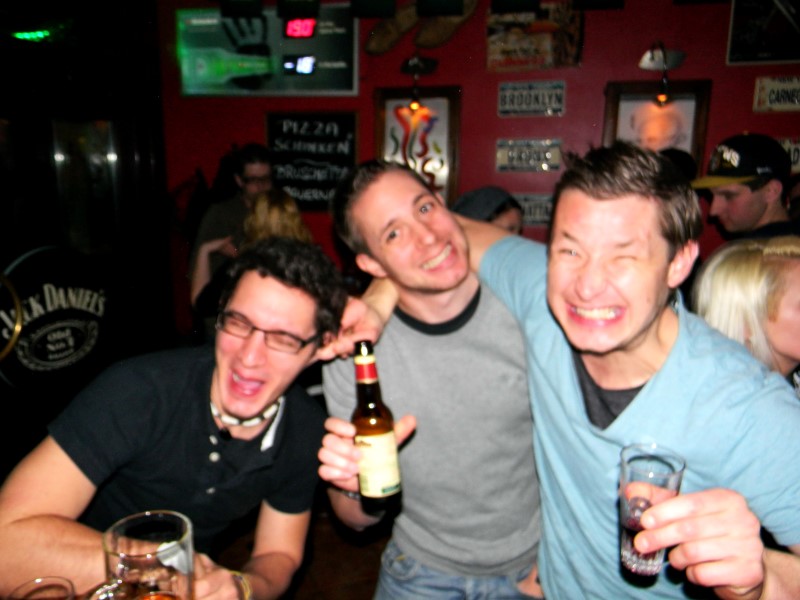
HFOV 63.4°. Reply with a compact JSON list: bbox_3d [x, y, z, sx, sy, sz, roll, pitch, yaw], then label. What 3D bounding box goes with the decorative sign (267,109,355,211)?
[{"bbox_3d":[-0.443,-0.694,3.279,0.488,0.492,0.030,3,9,13],"label":"decorative sign"}]

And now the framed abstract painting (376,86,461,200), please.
[{"bbox_3d":[0.082,-0.706,3.174,0.415,0.645,0.040,2,12,8],"label":"framed abstract painting"}]

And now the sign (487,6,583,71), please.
[{"bbox_3d":[0.614,-1.196,2.950,0.422,0.279,0.025,3,9,13],"label":"sign"}]

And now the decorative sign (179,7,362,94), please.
[{"bbox_3d":[-0.647,-1.232,3.223,0.959,0.426,0.070,3,9,13],"label":"decorative sign"}]

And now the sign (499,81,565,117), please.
[{"bbox_3d":[0.609,-0.927,2.996,0.298,0.153,0.020,3,9,13],"label":"sign"}]

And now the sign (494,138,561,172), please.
[{"bbox_3d":[0.604,-0.679,3.036,0.294,0.153,0.020,3,9,13],"label":"sign"}]

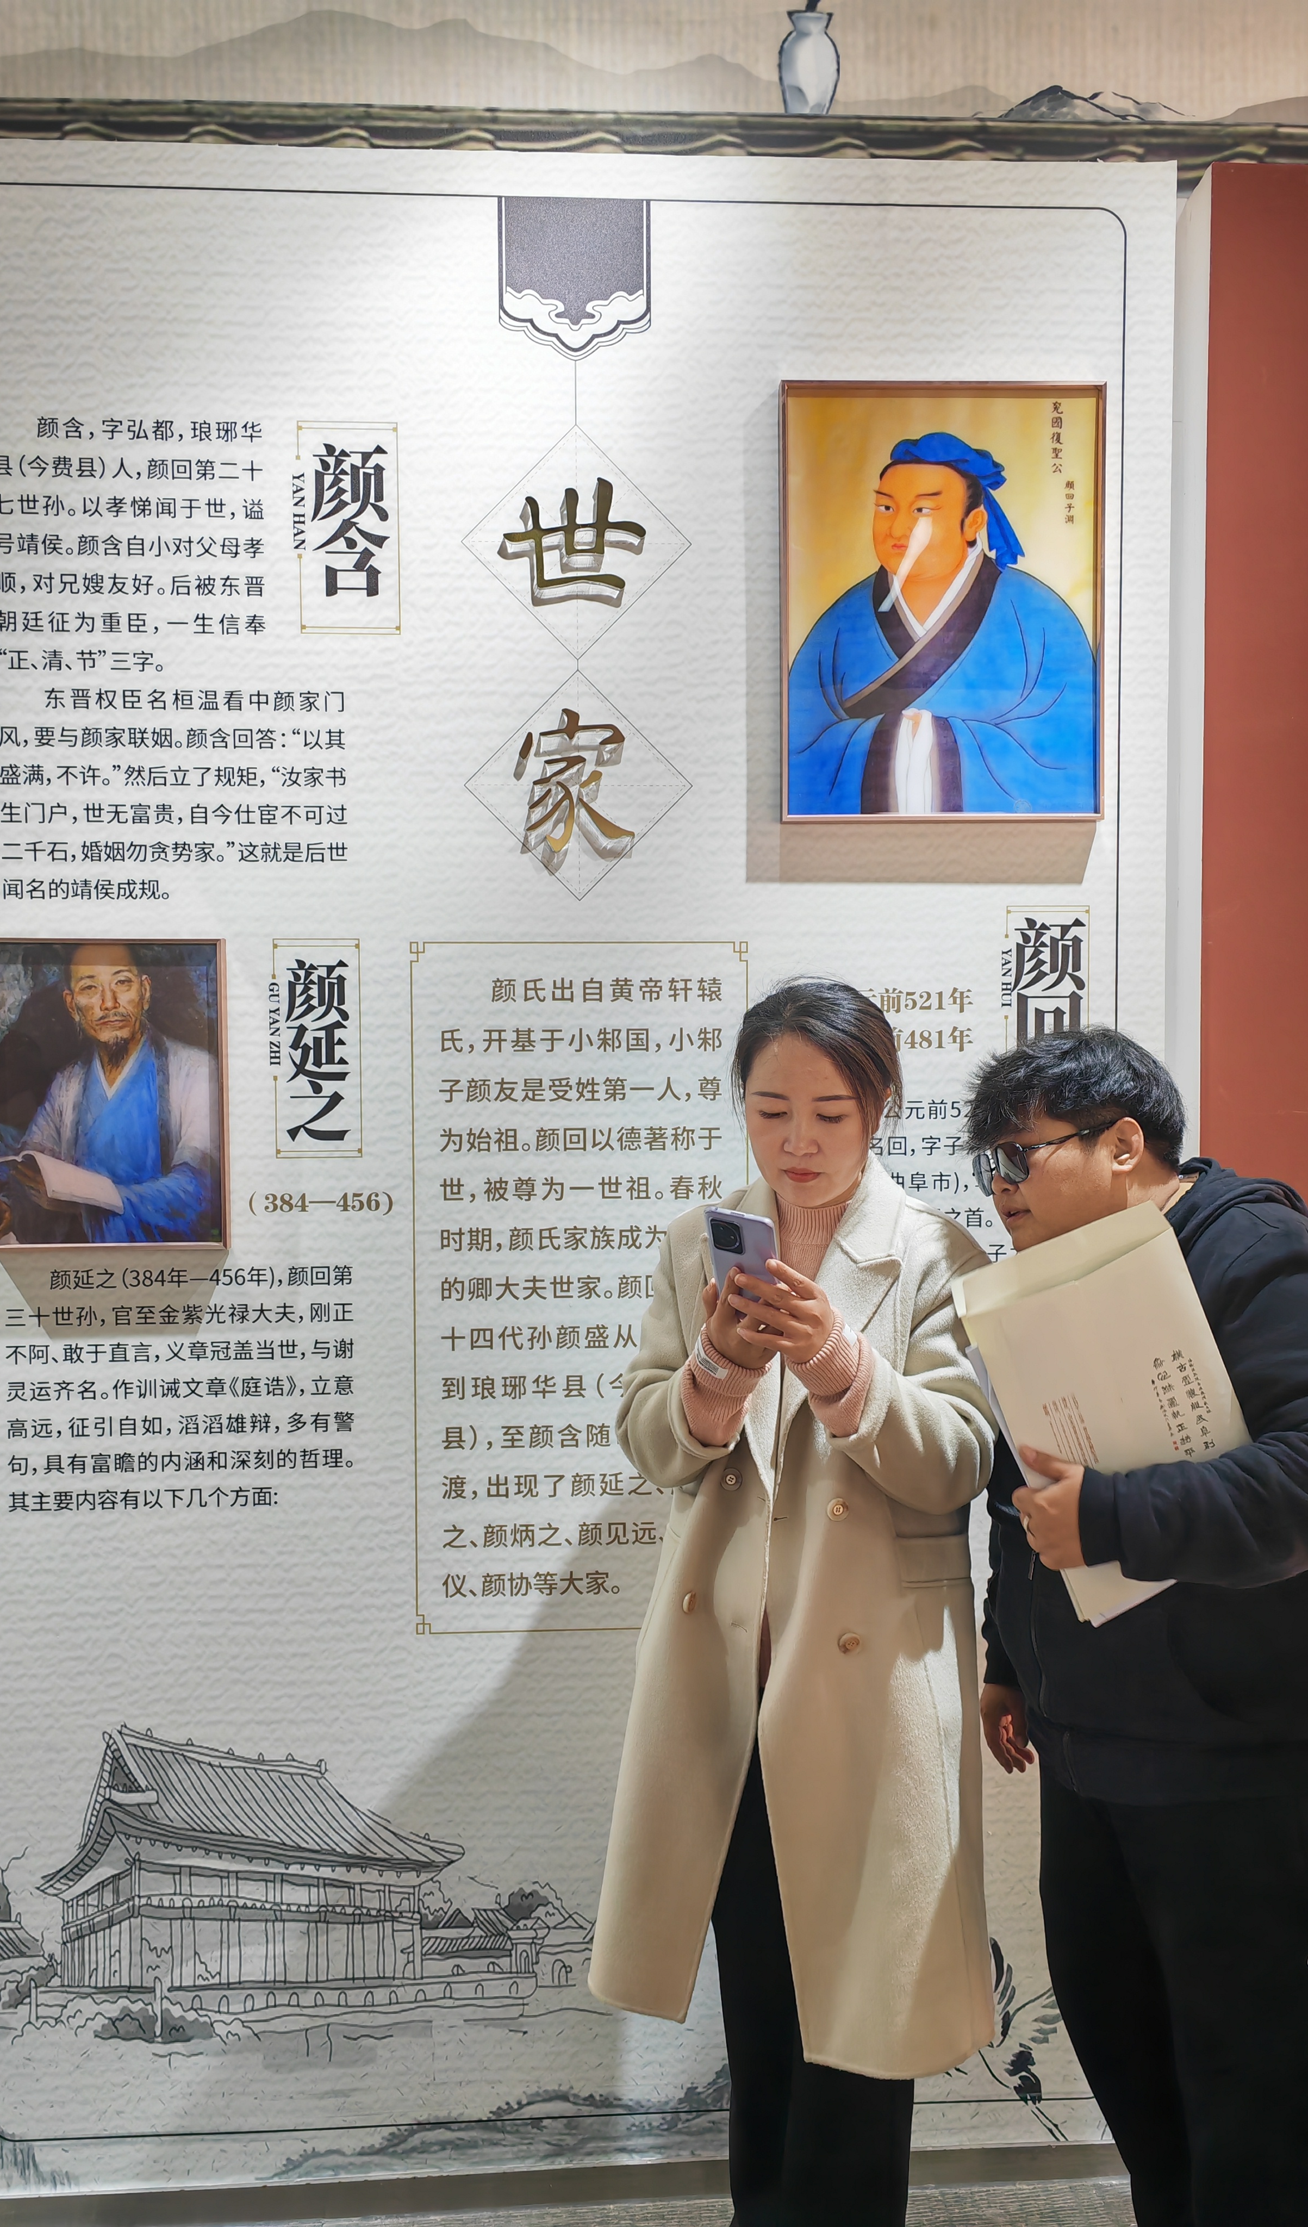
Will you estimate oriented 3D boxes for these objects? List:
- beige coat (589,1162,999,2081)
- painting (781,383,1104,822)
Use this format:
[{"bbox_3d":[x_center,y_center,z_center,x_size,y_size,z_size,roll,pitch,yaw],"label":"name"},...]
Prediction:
[{"bbox_3d":[0.147,0.503,1.830,0.430,0.925,0.380,1,3,22],"label":"beige coat"},{"bbox_3d":[0.374,-0.660,2.259,0.423,0.561,0.030,0,3,-3],"label":"painting"}]

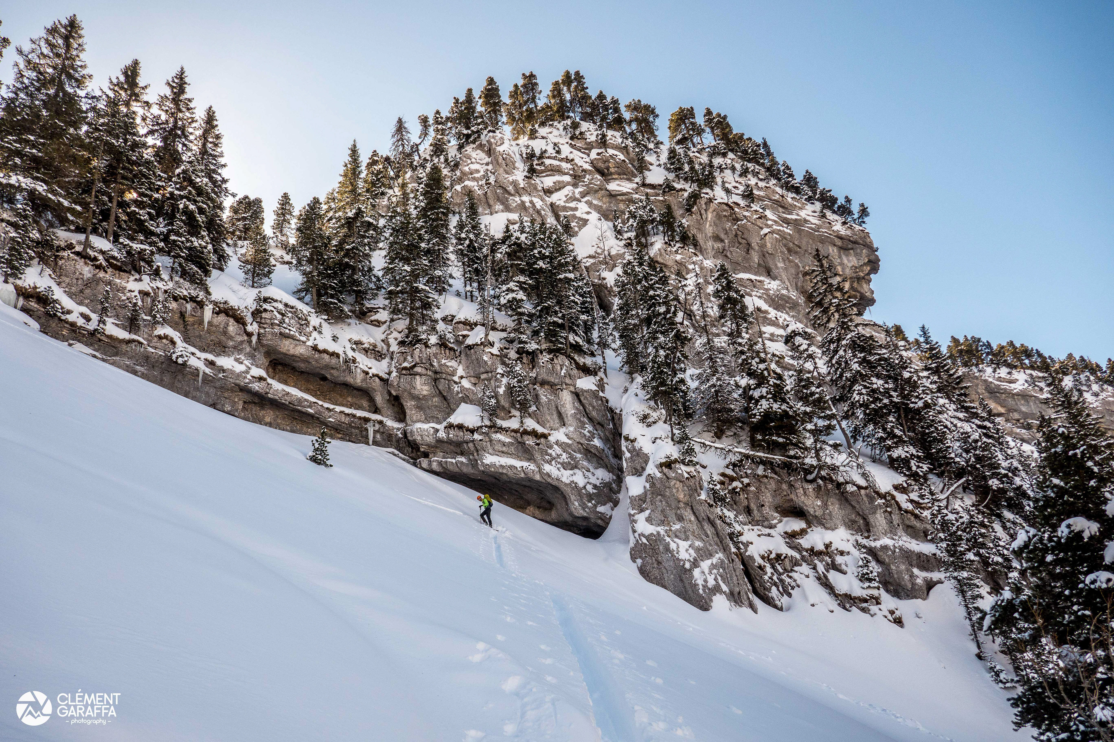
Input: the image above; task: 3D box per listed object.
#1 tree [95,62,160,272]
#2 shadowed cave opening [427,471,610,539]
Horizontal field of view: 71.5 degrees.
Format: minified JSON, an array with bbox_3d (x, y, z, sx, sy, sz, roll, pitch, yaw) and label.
[{"bbox_3d":[-30.639,-15.088,56.000,3.734,16.125,3.734,0,-12,0],"label":"tree"},{"bbox_3d":[-2.969,10.020,59.000,13.600,5.000,4.500,1,-13,-6],"label":"shadowed cave opening"}]

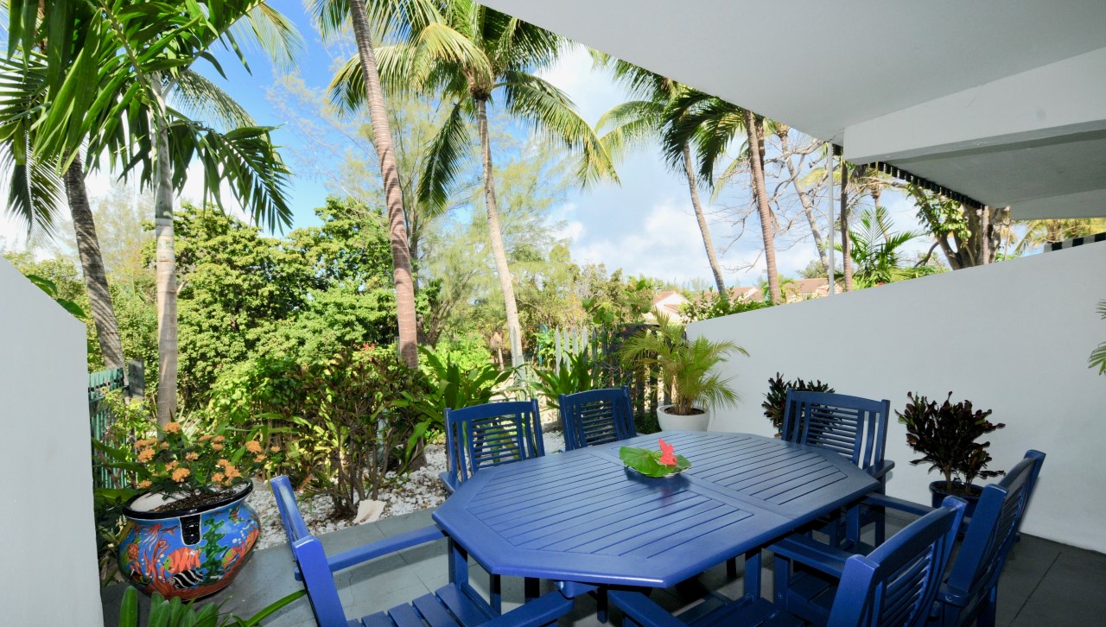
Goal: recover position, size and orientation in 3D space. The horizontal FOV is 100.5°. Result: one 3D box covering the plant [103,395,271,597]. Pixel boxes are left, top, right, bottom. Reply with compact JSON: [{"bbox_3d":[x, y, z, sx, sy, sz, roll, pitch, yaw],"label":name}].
[{"bbox_3d":[-1.850,0.947,2.315,0.620,0.890,0.620,0,1,-39],"label":"plant"}]

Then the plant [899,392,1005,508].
[{"bbox_3d":[2.593,0.966,2.965,0.520,0.900,0.520,0,1,-40],"label":"plant"}]

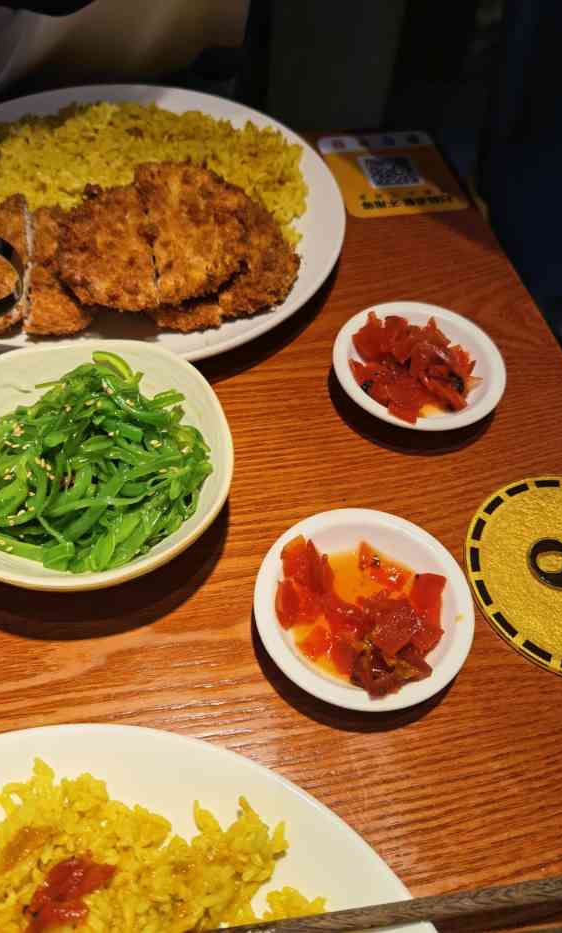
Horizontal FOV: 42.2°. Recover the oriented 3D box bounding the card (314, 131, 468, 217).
[{"bbox_3d":[0.076,-0.203,0.501,0.085,0.003,0.092,-9,56,-12],"label":"card"}]

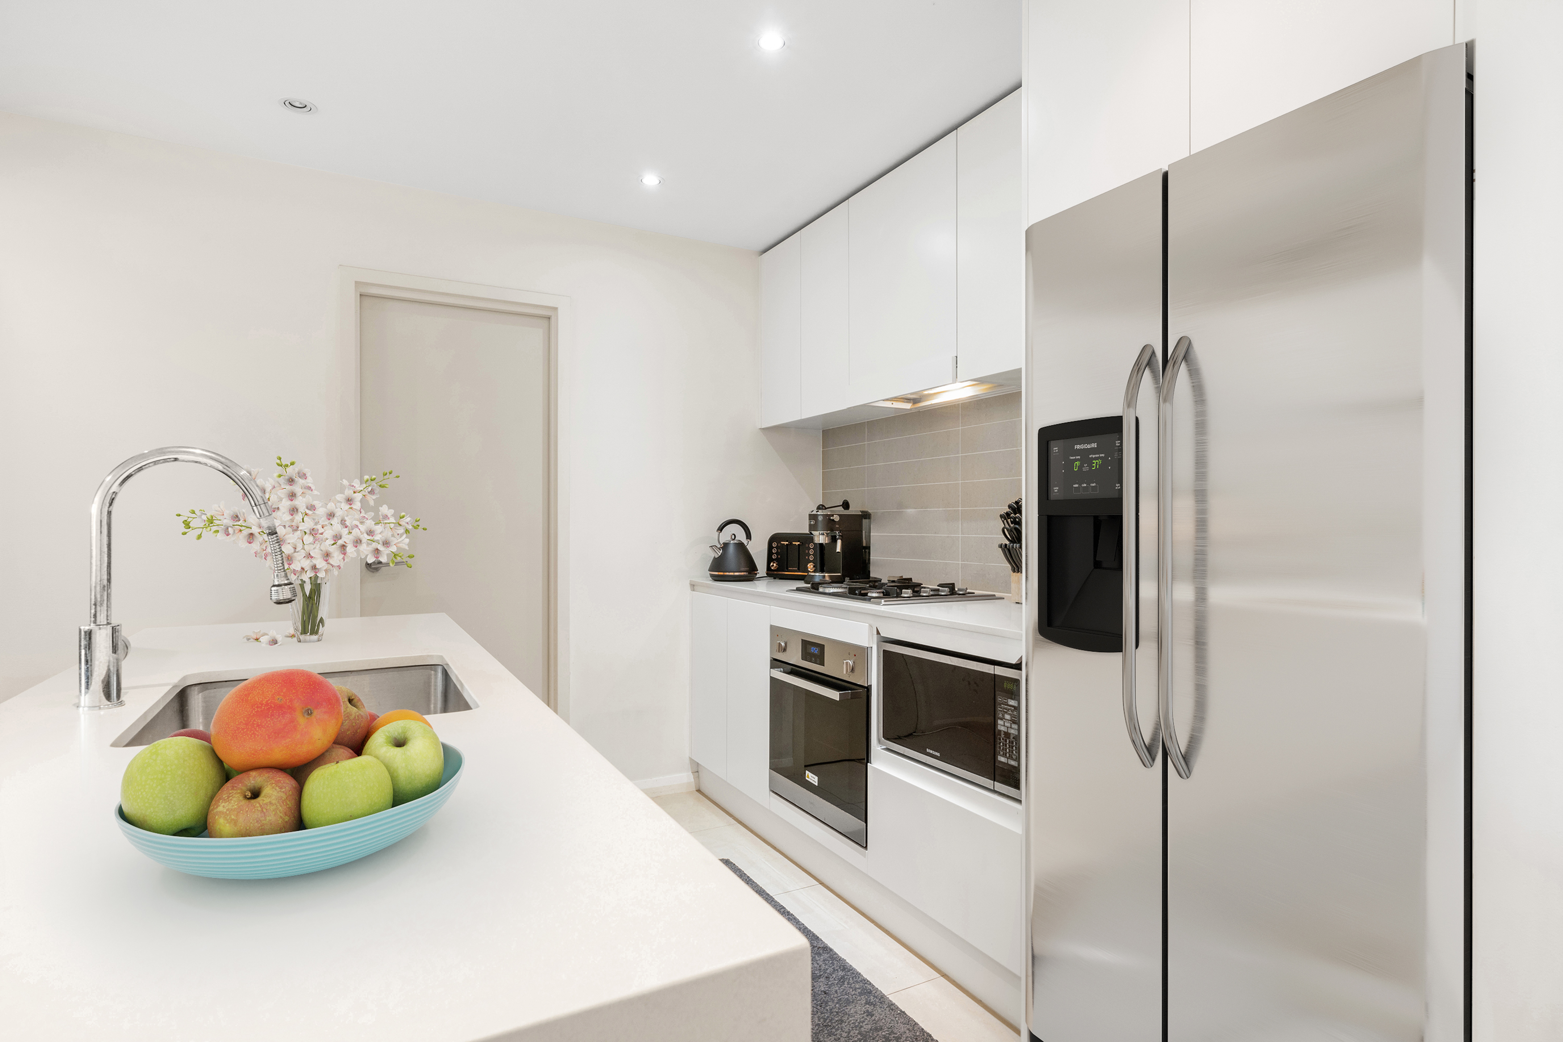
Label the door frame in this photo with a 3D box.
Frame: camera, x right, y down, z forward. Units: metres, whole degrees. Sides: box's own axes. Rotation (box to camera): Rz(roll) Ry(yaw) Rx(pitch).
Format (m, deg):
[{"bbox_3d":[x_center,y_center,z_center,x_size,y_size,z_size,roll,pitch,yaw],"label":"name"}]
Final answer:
[{"bbox_3d":[-1.215,0.157,2.790,0.800,2.085,0.120,0,0,-28],"label":"door frame"}]

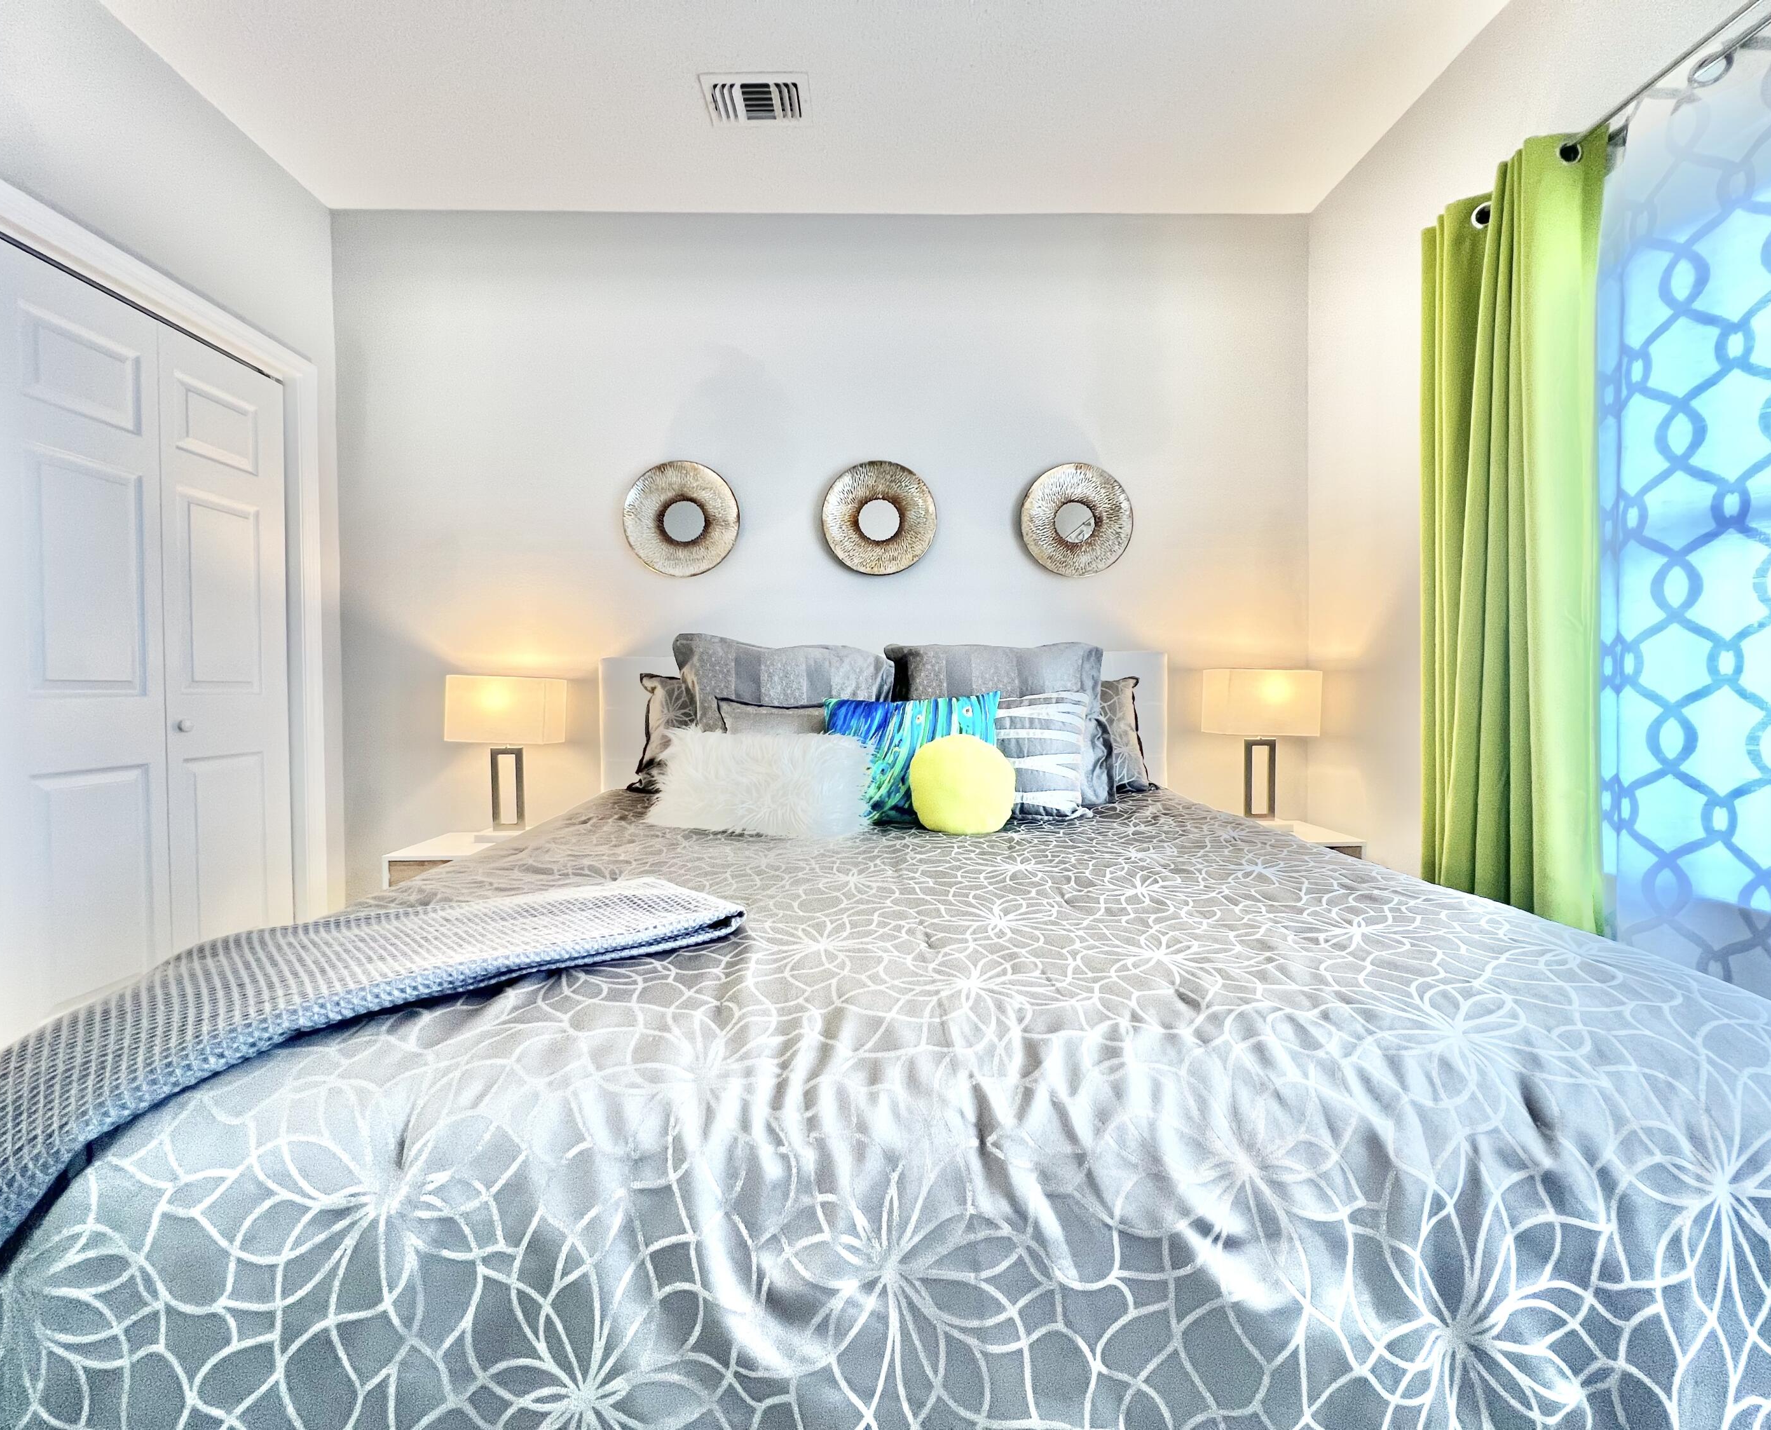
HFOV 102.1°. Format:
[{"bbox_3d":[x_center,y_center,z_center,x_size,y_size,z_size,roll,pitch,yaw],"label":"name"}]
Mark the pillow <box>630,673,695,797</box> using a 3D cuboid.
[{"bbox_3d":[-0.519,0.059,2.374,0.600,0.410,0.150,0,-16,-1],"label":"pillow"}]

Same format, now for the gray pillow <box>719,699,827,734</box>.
[{"bbox_3d":[-0.250,0.104,2.090,0.460,0.390,0.140,0,-23,-1],"label":"gray pillow"}]

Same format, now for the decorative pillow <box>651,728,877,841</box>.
[{"bbox_3d":[-0.324,0.158,1.866,0.560,0.305,0.165,0,-23,7],"label":"decorative pillow"}]

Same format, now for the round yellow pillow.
[{"bbox_3d":[0.185,0.169,1.726,0.250,0.240,0.160,0,-14,-1],"label":"round yellow pillow"}]

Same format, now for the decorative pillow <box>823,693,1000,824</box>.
[{"bbox_3d":[0.071,0.110,1.944,0.470,0.390,0.130,0,-27,-1],"label":"decorative pillow"}]

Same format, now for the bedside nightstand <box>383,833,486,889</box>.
[{"bbox_3d":[-1.279,0.697,2.337,0.470,0.565,0.355,0,2,-1],"label":"bedside nightstand"}]

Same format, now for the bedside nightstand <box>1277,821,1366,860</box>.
[{"bbox_3d":[1.247,0.652,2.405,0.480,0.540,0.360,0,1,-1],"label":"bedside nightstand"}]

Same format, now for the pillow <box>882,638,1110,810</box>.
[{"bbox_3d":[0.352,0.020,2.275,0.690,0.510,0.180,0,-15,-1],"label":"pillow"}]

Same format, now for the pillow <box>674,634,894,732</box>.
[{"bbox_3d":[-0.325,0.015,2.277,0.690,0.510,0.180,0,-15,-1],"label":"pillow"}]

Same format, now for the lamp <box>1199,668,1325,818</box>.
[{"bbox_3d":[1.275,0.117,2.440,0.315,0.530,0.170,0,2,-1],"label":"lamp"}]

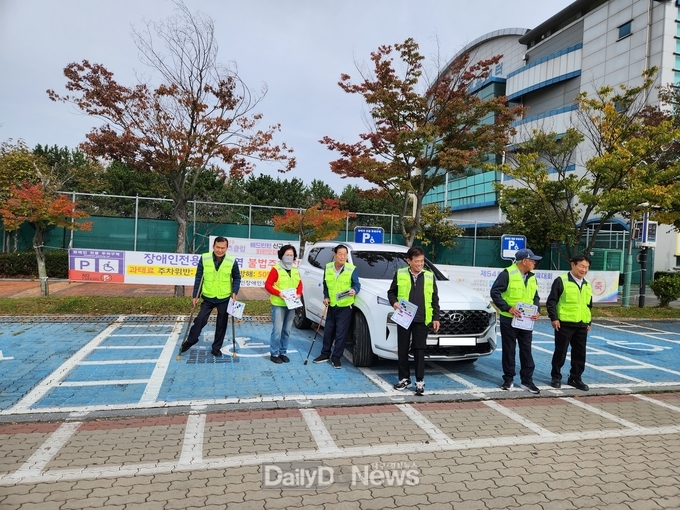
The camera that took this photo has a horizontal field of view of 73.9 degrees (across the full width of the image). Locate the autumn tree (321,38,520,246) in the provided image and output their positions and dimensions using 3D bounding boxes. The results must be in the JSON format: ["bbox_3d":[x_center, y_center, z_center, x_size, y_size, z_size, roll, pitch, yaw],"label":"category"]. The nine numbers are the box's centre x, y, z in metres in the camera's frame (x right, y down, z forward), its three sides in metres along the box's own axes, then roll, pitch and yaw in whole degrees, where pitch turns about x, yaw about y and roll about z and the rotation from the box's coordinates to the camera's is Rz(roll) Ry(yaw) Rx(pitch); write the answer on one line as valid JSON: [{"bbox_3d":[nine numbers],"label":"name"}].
[{"bbox_3d":[2.411,-2.343,12.986,5.800,7.500,5.300,2,1,-16],"label":"autumn tree"}]

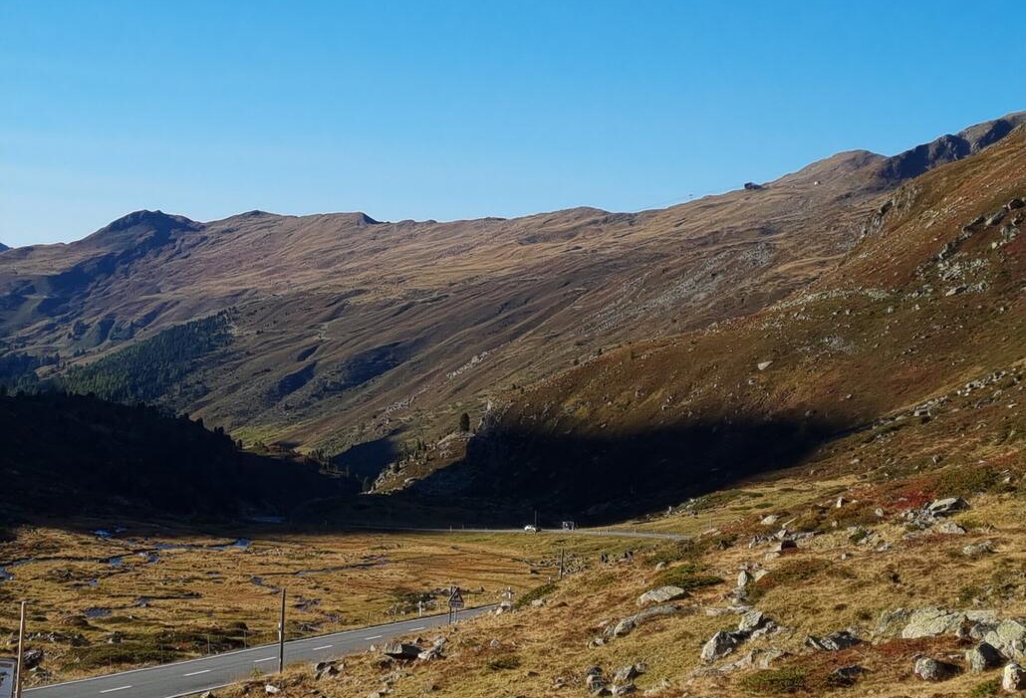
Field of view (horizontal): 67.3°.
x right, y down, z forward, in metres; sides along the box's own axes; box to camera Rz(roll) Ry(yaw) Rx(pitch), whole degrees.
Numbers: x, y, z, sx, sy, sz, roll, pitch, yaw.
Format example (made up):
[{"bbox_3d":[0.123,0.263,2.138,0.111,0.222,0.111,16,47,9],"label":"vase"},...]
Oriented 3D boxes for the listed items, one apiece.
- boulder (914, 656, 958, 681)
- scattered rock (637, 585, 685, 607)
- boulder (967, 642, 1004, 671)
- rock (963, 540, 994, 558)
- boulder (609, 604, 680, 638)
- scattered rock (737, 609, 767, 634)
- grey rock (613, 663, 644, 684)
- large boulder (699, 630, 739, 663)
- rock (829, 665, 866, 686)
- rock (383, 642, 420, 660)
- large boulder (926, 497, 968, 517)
[{"bbox_3d":[15.270,11.615,28.000,1.340,0.770,1.140,-5,-11,27],"label":"boulder"},{"bbox_3d":[9.628,16.025,50.000,3.170,1.030,2.060,-2,-10,10],"label":"scattered rock"},{"bbox_3d":[10.425,6.789,17.000,0.800,0.650,0.700,-4,-10,30],"label":"boulder"},{"bbox_3d":[18.125,7.793,30.000,1.200,0.620,0.850,-4,-10,30],"label":"rock"},{"bbox_3d":[4.418,9.207,26.000,2.300,0.950,1.300,0,-9,10],"label":"boulder"},{"bbox_3d":[12.432,14.164,40.000,1.450,1.060,1.160,-3,-10,16],"label":"scattered rock"},{"bbox_3d":[4.030,11.375,27.000,1.100,0.600,0.850,0,-8,0],"label":"grey rock"},{"bbox_3d":[5.497,7.895,20.500,1.000,0.800,0.800,-1,-9,15],"label":"large boulder"},{"bbox_3d":[7.154,6.994,16.500,0.750,0.420,0.550,-2,-10,23],"label":"rock"},{"bbox_3d":[-4.323,11.747,30.000,1.450,0.660,1.050,3,-9,-7],"label":"rock"},{"bbox_3d":[22.512,8.167,40.000,2.200,1.000,1.600,-3,-10,29],"label":"large boulder"}]

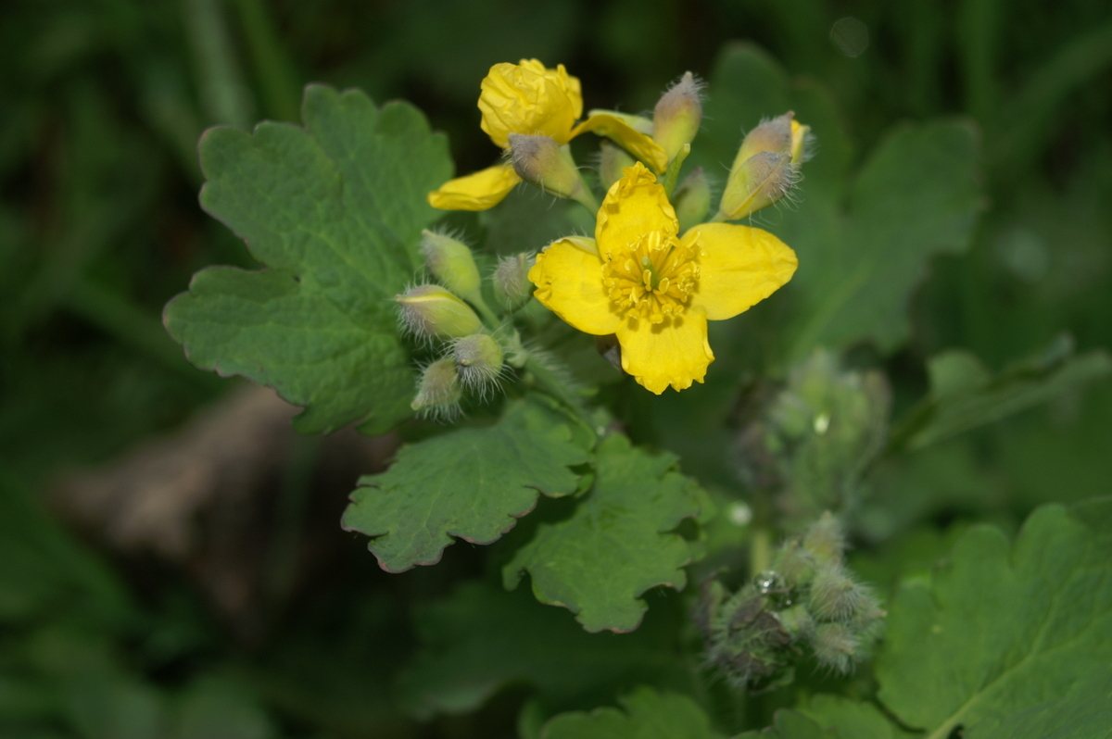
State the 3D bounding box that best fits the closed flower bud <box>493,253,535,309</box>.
[{"bbox_3d":[-0.004,-0.008,0.329,0.004,0.005,0.004,9,34,0],"label":"closed flower bud"}]

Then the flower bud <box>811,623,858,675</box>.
[{"bbox_3d":[0.026,0.026,0.342,0.004,0.004,0.005,-4,13,-18],"label":"flower bud"}]

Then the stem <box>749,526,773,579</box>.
[{"bbox_3d":[0.020,0.018,0.365,0.002,0.006,0.002,0,24,0],"label":"stem"}]

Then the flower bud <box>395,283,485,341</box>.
[{"bbox_3d":[-0.010,-0.005,0.329,0.008,0.005,0.005,20,0,-12],"label":"flower bud"}]

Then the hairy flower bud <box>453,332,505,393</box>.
[{"bbox_3d":[-0.007,-0.001,0.322,0.004,0.004,0.006,0,12,28],"label":"hairy flower bud"}]

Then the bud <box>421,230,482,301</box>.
[{"bbox_3d":[-0.009,-0.009,0.331,0.004,0.007,0.004,-35,11,0],"label":"bud"}]

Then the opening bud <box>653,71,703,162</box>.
[{"bbox_3d":[0.011,-0.023,0.334,0.004,0.008,0.004,18,6,0],"label":"opening bud"}]

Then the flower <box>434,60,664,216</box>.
[{"bbox_3d":[-0.001,-0.021,0.330,0.021,0.010,0.011,0,40,0],"label":"flower"}]

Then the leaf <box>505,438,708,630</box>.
[{"bbox_3d":[0.005,0.015,0.333,0.018,0.004,0.019,0,60,0],"label":"leaf"}]

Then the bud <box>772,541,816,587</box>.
[{"bbox_3d":[0.022,0.018,0.344,0.004,0.005,0.004,0,37,0],"label":"bud"}]

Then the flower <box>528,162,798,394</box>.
[{"bbox_3d":[0.009,-0.008,0.330,0.024,0.010,0.021,-1,71,3],"label":"flower"}]

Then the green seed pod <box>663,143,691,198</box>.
[{"bbox_3d":[0.011,-0.019,0.352,0.002,0.006,0.002,18,9,0],"label":"green seed pod"}]

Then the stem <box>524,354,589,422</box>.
[{"bbox_3d":[0.000,0.002,0.331,0.002,0.009,0.002,-44,18,0],"label":"stem"}]

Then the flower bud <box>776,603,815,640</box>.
[{"bbox_3d":[0.022,0.024,0.345,0.003,0.003,0.004,0,7,-27],"label":"flower bud"}]

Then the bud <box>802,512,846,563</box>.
[{"bbox_3d":[0.025,0.016,0.347,0.004,0.006,0.004,9,15,0],"label":"bud"}]

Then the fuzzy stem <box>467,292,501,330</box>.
[{"bbox_3d":[-0.006,-0.005,0.324,0.001,0.004,0.001,-40,12,0],"label":"fuzzy stem"}]

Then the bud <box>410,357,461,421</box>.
[{"bbox_3d":[-0.010,0.002,0.324,0.005,0.004,0.004,-39,90,-22],"label":"bud"}]

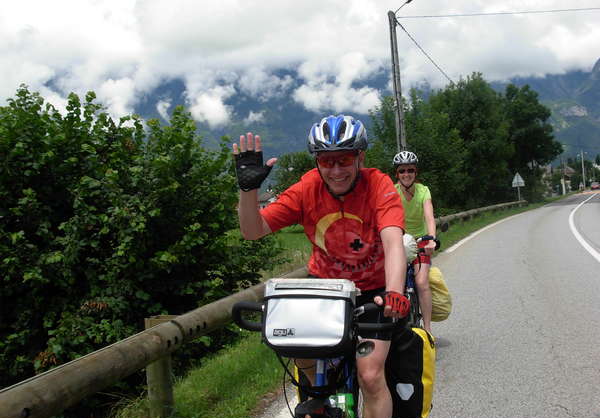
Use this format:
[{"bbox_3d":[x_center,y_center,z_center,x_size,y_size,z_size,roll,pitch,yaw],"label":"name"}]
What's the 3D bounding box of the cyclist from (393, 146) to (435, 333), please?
[{"bbox_3d":[0.897,0.275,5.250,0.500,1.470,0.700,-4,1,14],"label":"cyclist"}]

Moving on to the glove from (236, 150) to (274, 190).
[{"bbox_3d":[-0.157,-0.130,2.220,0.125,0.135,0.060,-5,18,-3],"label":"glove"}]

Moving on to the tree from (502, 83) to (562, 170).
[{"bbox_3d":[19.413,-5.302,55.000,5.900,9.700,5.900,-4,1,0],"label":"tree"}]

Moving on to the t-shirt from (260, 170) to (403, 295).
[{"bbox_3d":[0.135,0.084,2.580,0.530,0.510,0.360,-5,16,12],"label":"t-shirt"}]

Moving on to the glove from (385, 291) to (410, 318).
[{"bbox_3d":[0.315,0.309,2.130,0.090,0.095,0.110,-4,1,14],"label":"glove"}]

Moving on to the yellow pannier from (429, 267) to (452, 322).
[{"bbox_3d":[1.184,0.733,5.650,0.220,0.470,0.340,-4,1,15],"label":"yellow pannier"}]

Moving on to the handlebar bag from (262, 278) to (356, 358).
[{"bbox_3d":[0.025,0.342,2.050,0.265,0.225,0.190,-1,1,12],"label":"handlebar bag"}]

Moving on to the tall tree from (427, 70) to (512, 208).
[{"bbox_3d":[11.063,-3.858,42.000,5.400,8.700,5.400,-4,1,0],"label":"tall tree"}]

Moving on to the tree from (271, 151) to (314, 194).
[{"bbox_3d":[-0.319,-1.958,60.000,4.800,6.800,4.800,-4,1,0],"label":"tree"}]

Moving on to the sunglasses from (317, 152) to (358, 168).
[{"bbox_3d":[0.134,-0.174,2.360,0.148,0.050,0.150,-4,1,7],"label":"sunglasses"}]

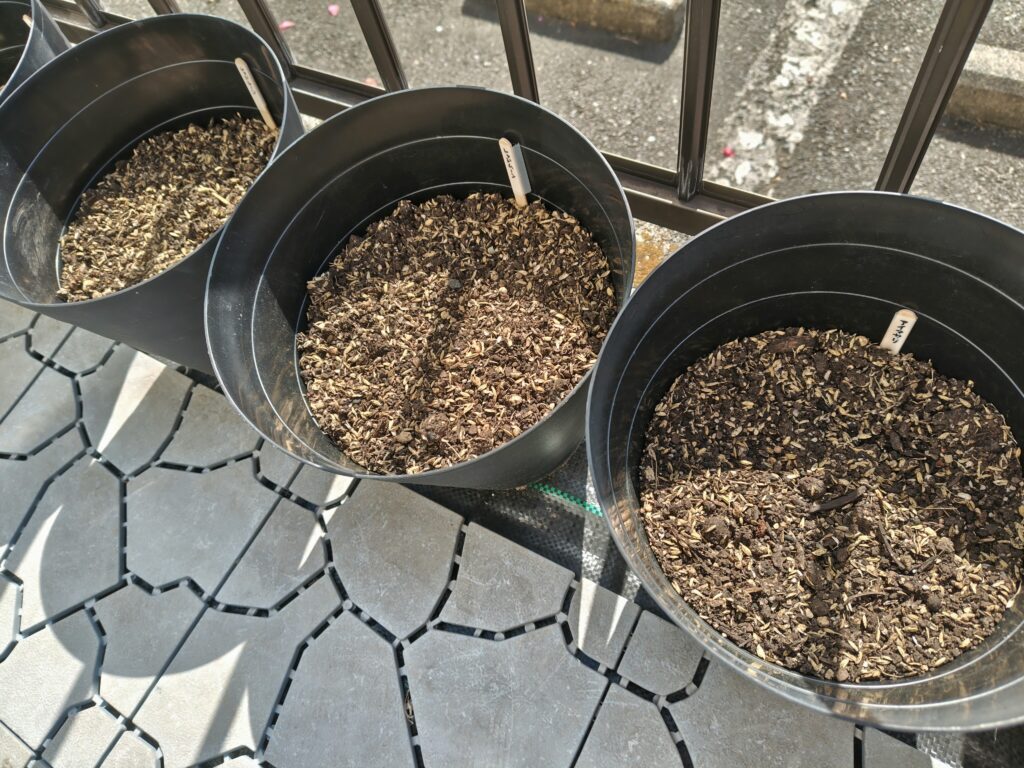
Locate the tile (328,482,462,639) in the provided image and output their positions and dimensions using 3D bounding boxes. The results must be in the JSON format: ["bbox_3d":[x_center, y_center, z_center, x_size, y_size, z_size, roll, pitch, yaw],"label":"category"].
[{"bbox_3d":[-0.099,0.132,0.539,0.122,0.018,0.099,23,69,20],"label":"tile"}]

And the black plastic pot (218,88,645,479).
[{"bbox_3d":[-0.040,-0.026,0.498,0.262,0.228,0.262,-4,64,9],"label":"black plastic pot"}]

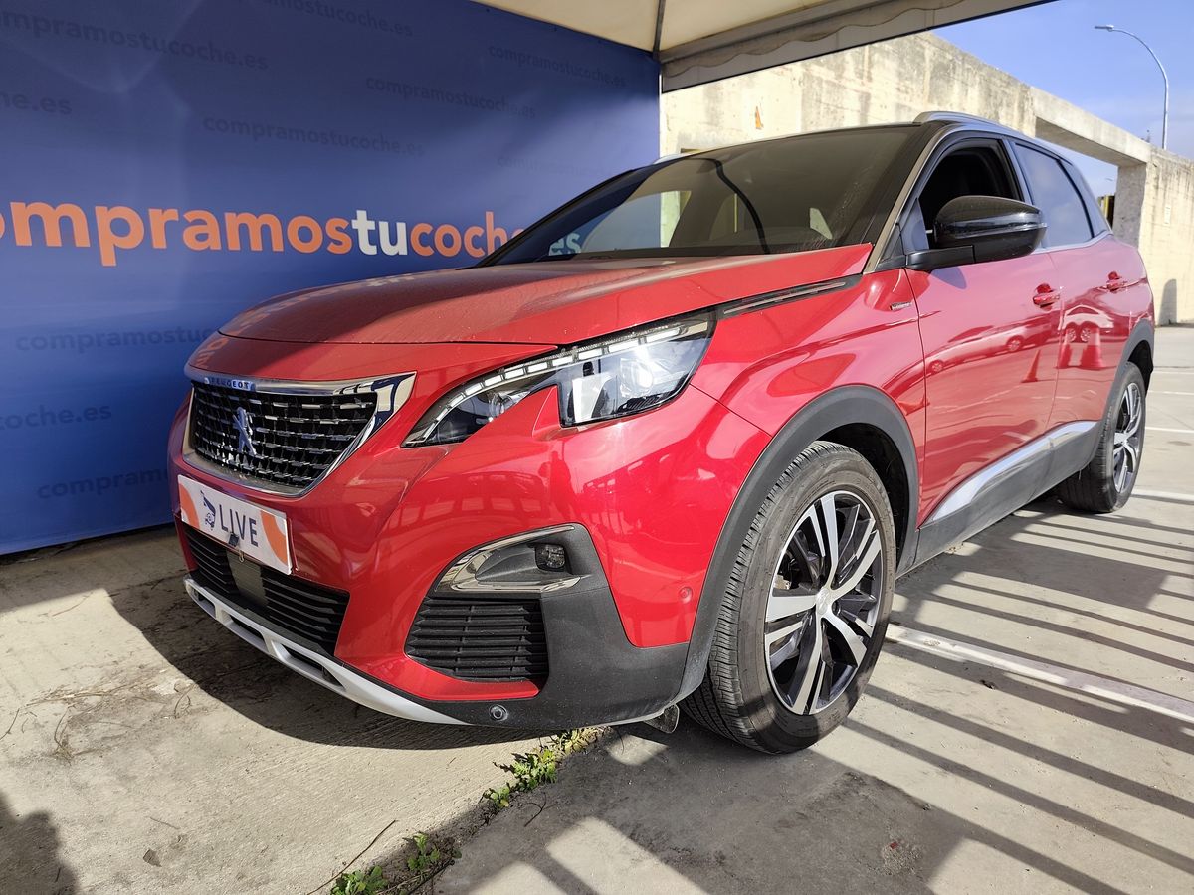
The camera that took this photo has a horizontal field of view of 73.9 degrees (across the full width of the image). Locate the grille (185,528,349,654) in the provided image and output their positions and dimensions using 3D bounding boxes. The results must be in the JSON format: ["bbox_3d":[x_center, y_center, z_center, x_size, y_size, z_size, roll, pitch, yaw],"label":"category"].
[{"bbox_3d":[-0.735,0.273,1.698,0.840,0.170,0.090,9,14,44],"label":"grille"}]

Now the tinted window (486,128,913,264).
[{"bbox_3d":[0.329,-0.806,2.613,1.460,0.110,0.930,9,47,44],"label":"tinted window"}]

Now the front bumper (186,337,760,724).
[{"bbox_3d":[-0.544,0.093,1.865,1.800,0.710,0.660,9,14,44],"label":"front bumper"}]

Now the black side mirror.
[{"bbox_3d":[0.905,-0.513,1.904,0.240,0.170,0.280,9,14,44],"label":"black side mirror"}]

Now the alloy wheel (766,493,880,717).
[{"bbox_3d":[0.432,0.321,1.736,0.180,0.485,0.485,9,14,44],"label":"alloy wheel"}]

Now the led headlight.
[{"bbox_3d":[-0.061,-0.120,1.396,0.540,0.220,0.180,0,10,5],"label":"led headlight"}]

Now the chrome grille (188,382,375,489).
[{"bbox_3d":[-0.727,-0.049,1.654,0.900,0.215,0.110,9,14,44],"label":"chrome grille"}]

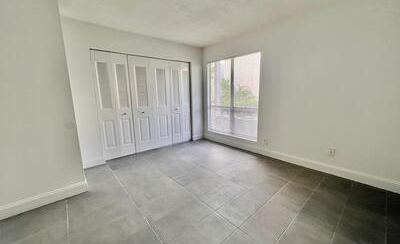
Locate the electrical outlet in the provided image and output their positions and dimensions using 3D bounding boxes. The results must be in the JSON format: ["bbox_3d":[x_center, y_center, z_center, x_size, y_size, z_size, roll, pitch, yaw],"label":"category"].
[{"bbox_3d":[1.974,0.459,2.243,0.018,0.115,0.080,-10,13,-41],"label":"electrical outlet"}]

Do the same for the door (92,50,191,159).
[{"bbox_3d":[-1.033,-0.330,3.298,2.002,2.027,0.110,-9,13,-38],"label":"door"}]

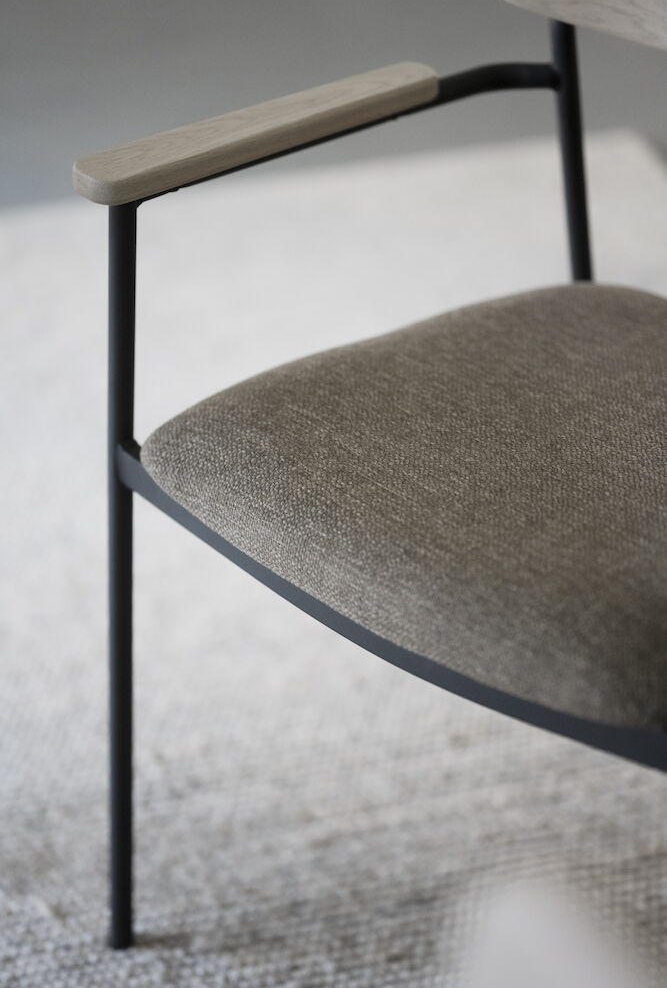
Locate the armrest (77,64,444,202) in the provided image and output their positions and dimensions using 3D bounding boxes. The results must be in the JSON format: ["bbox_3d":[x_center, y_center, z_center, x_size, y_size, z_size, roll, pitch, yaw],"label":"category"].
[{"bbox_3d":[-0.049,-0.265,1.710,0.049,0.020,0.343,24,35,38],"label":"armrest"}]

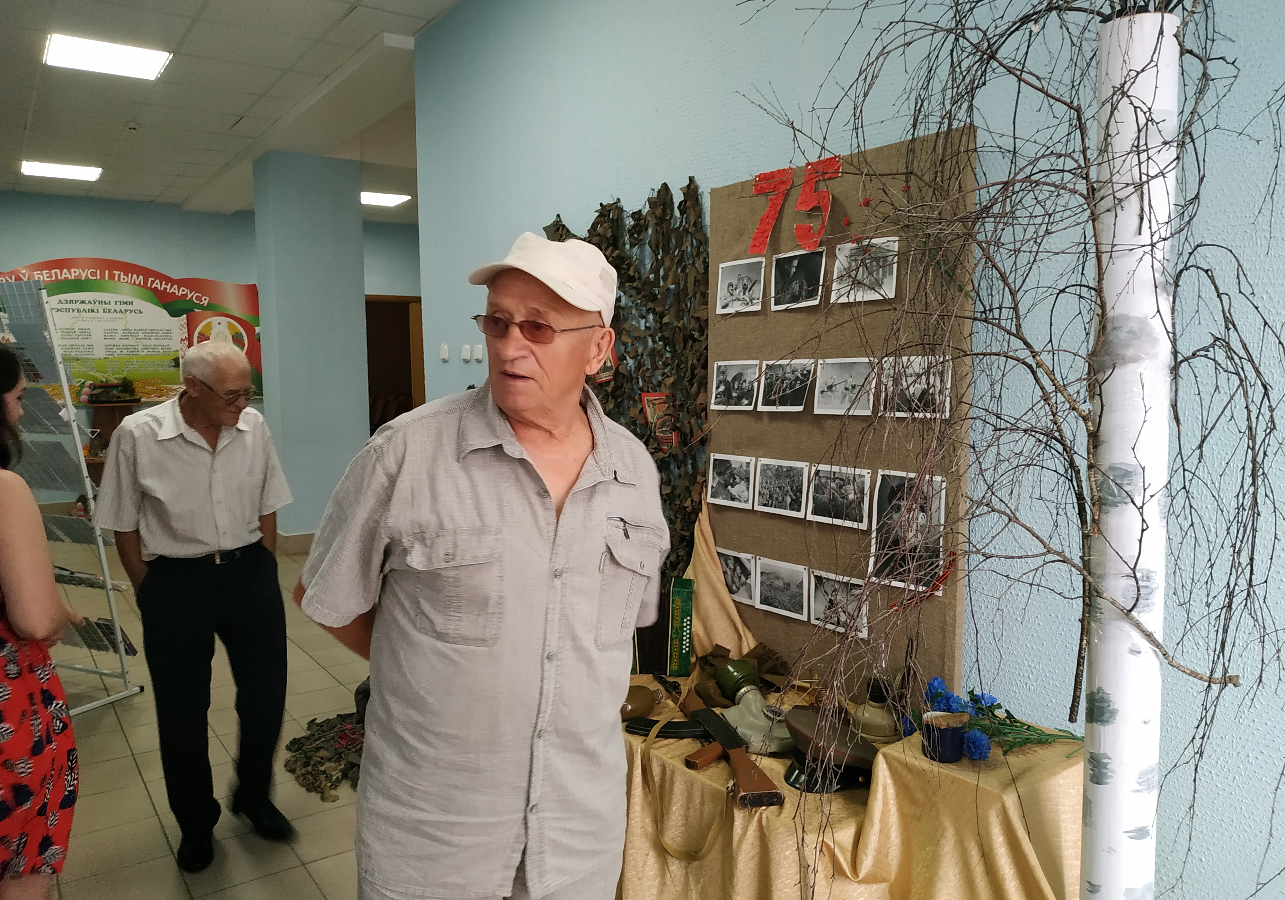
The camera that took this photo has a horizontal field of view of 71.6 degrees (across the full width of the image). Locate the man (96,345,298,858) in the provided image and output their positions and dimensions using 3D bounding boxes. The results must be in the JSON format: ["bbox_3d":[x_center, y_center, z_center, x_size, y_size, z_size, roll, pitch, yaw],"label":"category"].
[{"bbox_3d":[-1.375,0.442,2.789,0.520,1.575,0.430,-5,7,-44],"label":"man"}]

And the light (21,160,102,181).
[{"bbox_3d":[-5.131,-2.478,7.874,0.590,0.070,0.590,-4,6,-36],"label":"light"}]

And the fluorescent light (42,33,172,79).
[{"bbox_3d":[-3.049,-2.251,5.079,0.590,0.070,0.590,-4,6,-36],"label":"fluorescent light"}]

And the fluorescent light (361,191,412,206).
[{"bbox_3d":[-2.791,-2.624,9.269,0.590,0.070,0.590,-4,6,-36],"label":"fluorescent light"}]

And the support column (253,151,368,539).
[{"bbox_3d":[-2.725,-0.765,7.426,0.735,3.189,0.430,-4,6,-36],"label":"support column"}]

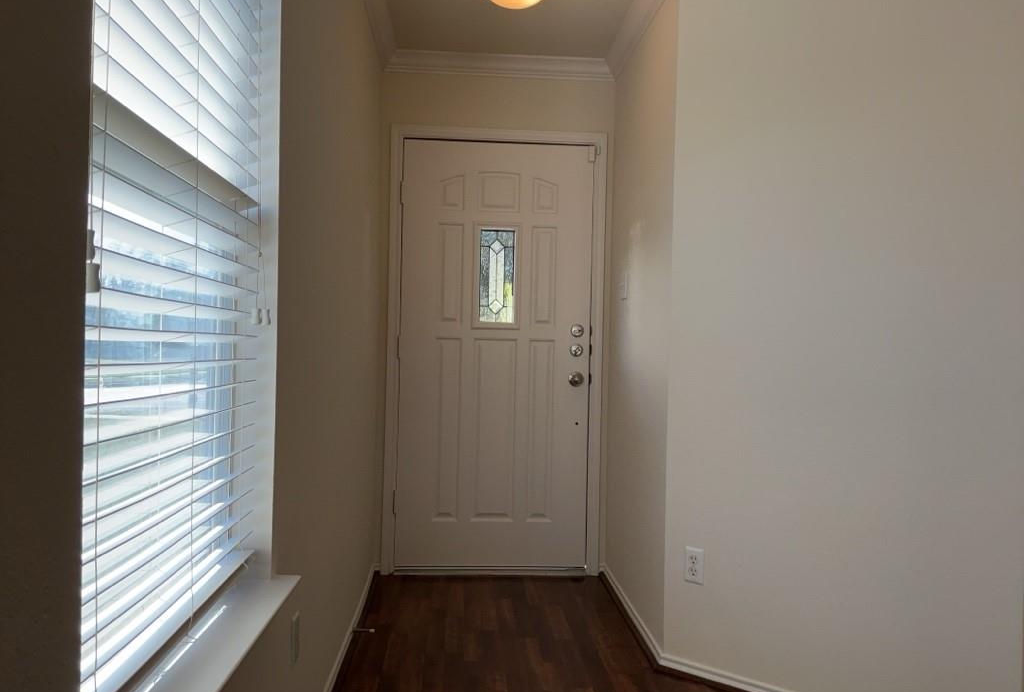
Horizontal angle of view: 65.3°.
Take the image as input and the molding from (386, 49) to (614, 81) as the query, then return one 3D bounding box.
[{"bbox_3d":[-0.053,-1.326,3.777,1.117,0.084,0.067,1,1,-4],"label":"molding"}]

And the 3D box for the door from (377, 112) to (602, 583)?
[{"bbox_3d":[-0.080,0.029,3.828,1.032,2.119,0.075,1,0,-4],"label":"door"}]

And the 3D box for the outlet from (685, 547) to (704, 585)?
[{"bbox_3d":[0.614,0.737,2.680,0.071,0.115,0.008,2,1,39],"label":"outlet"}]

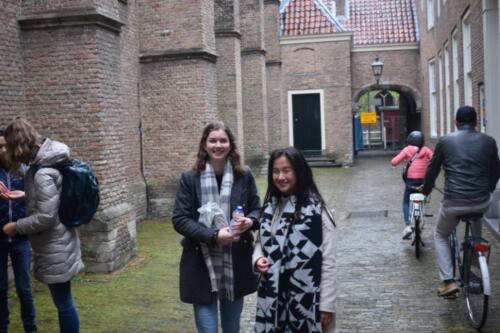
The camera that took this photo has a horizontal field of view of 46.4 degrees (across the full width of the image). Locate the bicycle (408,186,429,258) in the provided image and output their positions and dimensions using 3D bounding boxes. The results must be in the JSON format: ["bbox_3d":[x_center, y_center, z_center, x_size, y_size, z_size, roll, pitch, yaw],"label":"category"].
[{"bbox_3d":[2.140,0.540,7.507,0.600,1.060,1.760,-1,4,15],"label":"bicycle"}]

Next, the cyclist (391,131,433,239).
[{"bbox_3d":[2.113,0.245,7.428,0.540,1.420,0.800,-1,4,15],"label":"cyclist"}]

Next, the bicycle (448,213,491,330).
[{"bbox_3d":[1.865,0.710,5.054,0.600,1.080,1.800,-1,4,10],"label":"bicycle"}]

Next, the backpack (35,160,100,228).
[{"bbox_3d":[-1.169,0.190,3.950,0.270,0.460,0.300,-3,4,6],"label":"backpack"}]

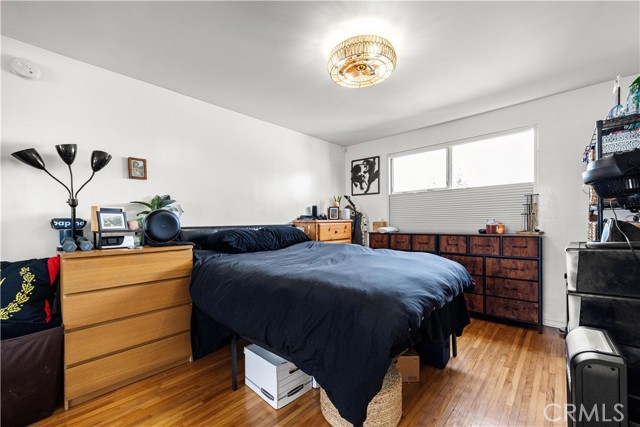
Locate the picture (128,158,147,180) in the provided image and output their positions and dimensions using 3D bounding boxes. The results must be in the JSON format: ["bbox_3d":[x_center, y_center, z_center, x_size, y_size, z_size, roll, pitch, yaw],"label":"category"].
[{"bbox_3d":[-1.696,-0.414,2.324,0.020,0.195,0.137,-2,-1,43],"label":"picture"}]

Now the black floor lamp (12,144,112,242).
[{"bbox_3d":[-1.846,-0.110,1.822,0.360,0.795,0.510,-2,-1,43],"label":"black floor lamp"}]

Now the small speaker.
[{"bbox_3d":[-1.382,0.131,2.183,0.180,0.300,0.285,-2,-1,43],"label":"small speaker"}]

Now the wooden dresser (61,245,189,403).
[{"bbox_3d":[-1.576,0.787,2.074,0.480,1.000,0.800,-2,-1,43],"label":"wooden dresser"}]

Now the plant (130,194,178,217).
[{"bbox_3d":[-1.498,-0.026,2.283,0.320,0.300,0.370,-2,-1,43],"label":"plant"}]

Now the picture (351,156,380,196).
[{"bbox_3d":[0.784,-0.630,4.305,0.575,0.625,0.025,-2,-1,43],"label":"picture"}]

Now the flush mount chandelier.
[{"bbox_3d":[0.320,-1.184,1.925,0.520,0.185,0.520,-1,-1,0],"label":"flush mount chandelier"}]

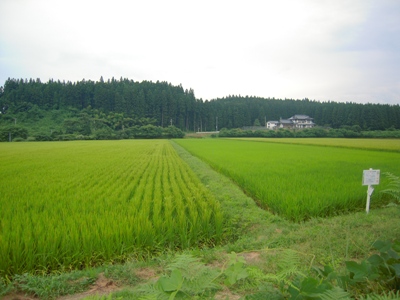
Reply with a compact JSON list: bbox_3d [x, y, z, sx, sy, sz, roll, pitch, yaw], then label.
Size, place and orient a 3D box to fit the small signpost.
[{"bbox_3d":[4.427,1.062,8.400,0.550,1.170,0.090,2,2,-20],"label":"small signpost"}]

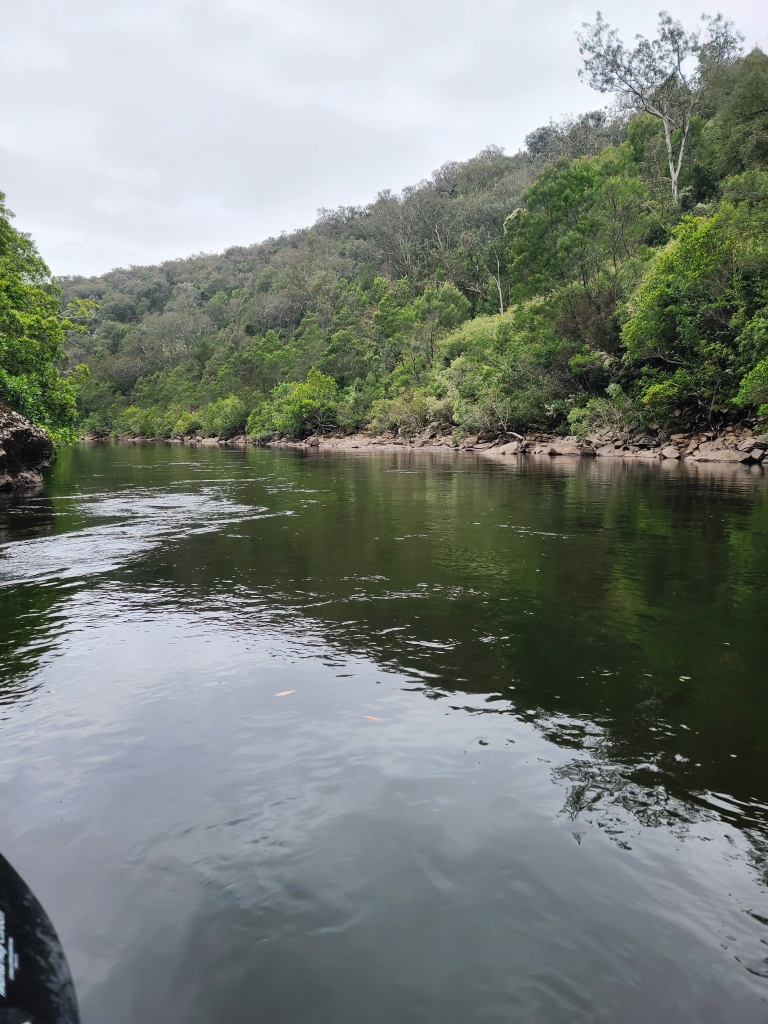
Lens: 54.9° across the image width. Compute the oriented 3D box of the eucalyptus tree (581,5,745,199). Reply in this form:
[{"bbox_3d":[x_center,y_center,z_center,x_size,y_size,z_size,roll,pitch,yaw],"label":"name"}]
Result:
[{"bbox_3d":[21.709,-31.796,58.273,12.400,15.200,10.800,0,6,0],"label":"eucalyptus tree"}]

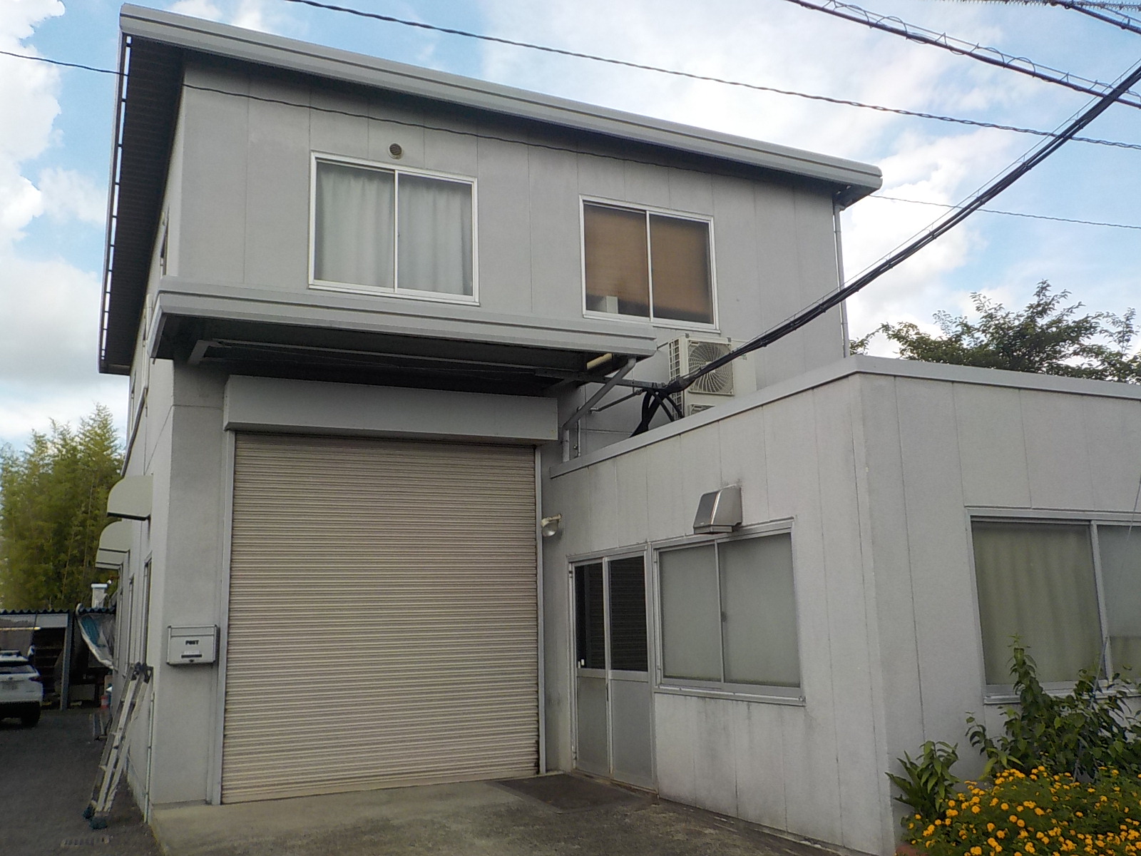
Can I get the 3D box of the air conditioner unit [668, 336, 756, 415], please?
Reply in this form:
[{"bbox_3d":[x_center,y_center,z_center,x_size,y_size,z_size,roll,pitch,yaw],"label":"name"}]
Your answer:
[{"bbox_3d":[1.600,-0.293,11.179,0.930,1.370,0.330,3,-12,-24],"label":"air conditioner unit"}]

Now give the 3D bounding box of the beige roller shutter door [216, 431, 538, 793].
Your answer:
[{"bbox_3d":[-1.735,1.760,9.636,3.030,3.320,0.100,3,-12,-24],"label":"beige roller shutter door"}]

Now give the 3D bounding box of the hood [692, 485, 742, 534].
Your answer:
[{"bbox_3d":[1.101,0.624,7.413,0.270,0.350,0.270,3,-12,-24],"label":"hood"}]

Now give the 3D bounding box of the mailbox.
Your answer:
[{"bbox_3d":[-3.368,1.928,8.789,0.400,0.320,0.130,3,-12,-24],"label":"mailbox"}]

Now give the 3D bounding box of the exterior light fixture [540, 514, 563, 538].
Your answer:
[{"bbox_3d":[-0.190,1.013,10.226,0.200,0.220,0.180,3,-12,-24],"label":"exterior light fixture"}]

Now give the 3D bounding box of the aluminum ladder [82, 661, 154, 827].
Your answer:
[{"bbox_3d":[-4.010,2.792,8.816,0.180,1.380,0.520,17,-17,-20],"label":"aluminum ladder"}]

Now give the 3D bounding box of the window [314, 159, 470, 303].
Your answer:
[{"bbox_3d":[-1.819,-2.070,10.369,1.770,1.440,0.100,3,-12,-24],"label":"window"}]

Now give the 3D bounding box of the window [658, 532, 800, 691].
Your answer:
[{"bbox_3d":[1.143,1.417,7.573,0.100,1.150,1.950,3,-12,-24],"label":"window"}]

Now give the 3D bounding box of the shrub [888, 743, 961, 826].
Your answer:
[{"bbox_3d":[1.982,2.006,5.530,0.340,0.480,0.340,3,-12,-24],"label":"shrub"}]

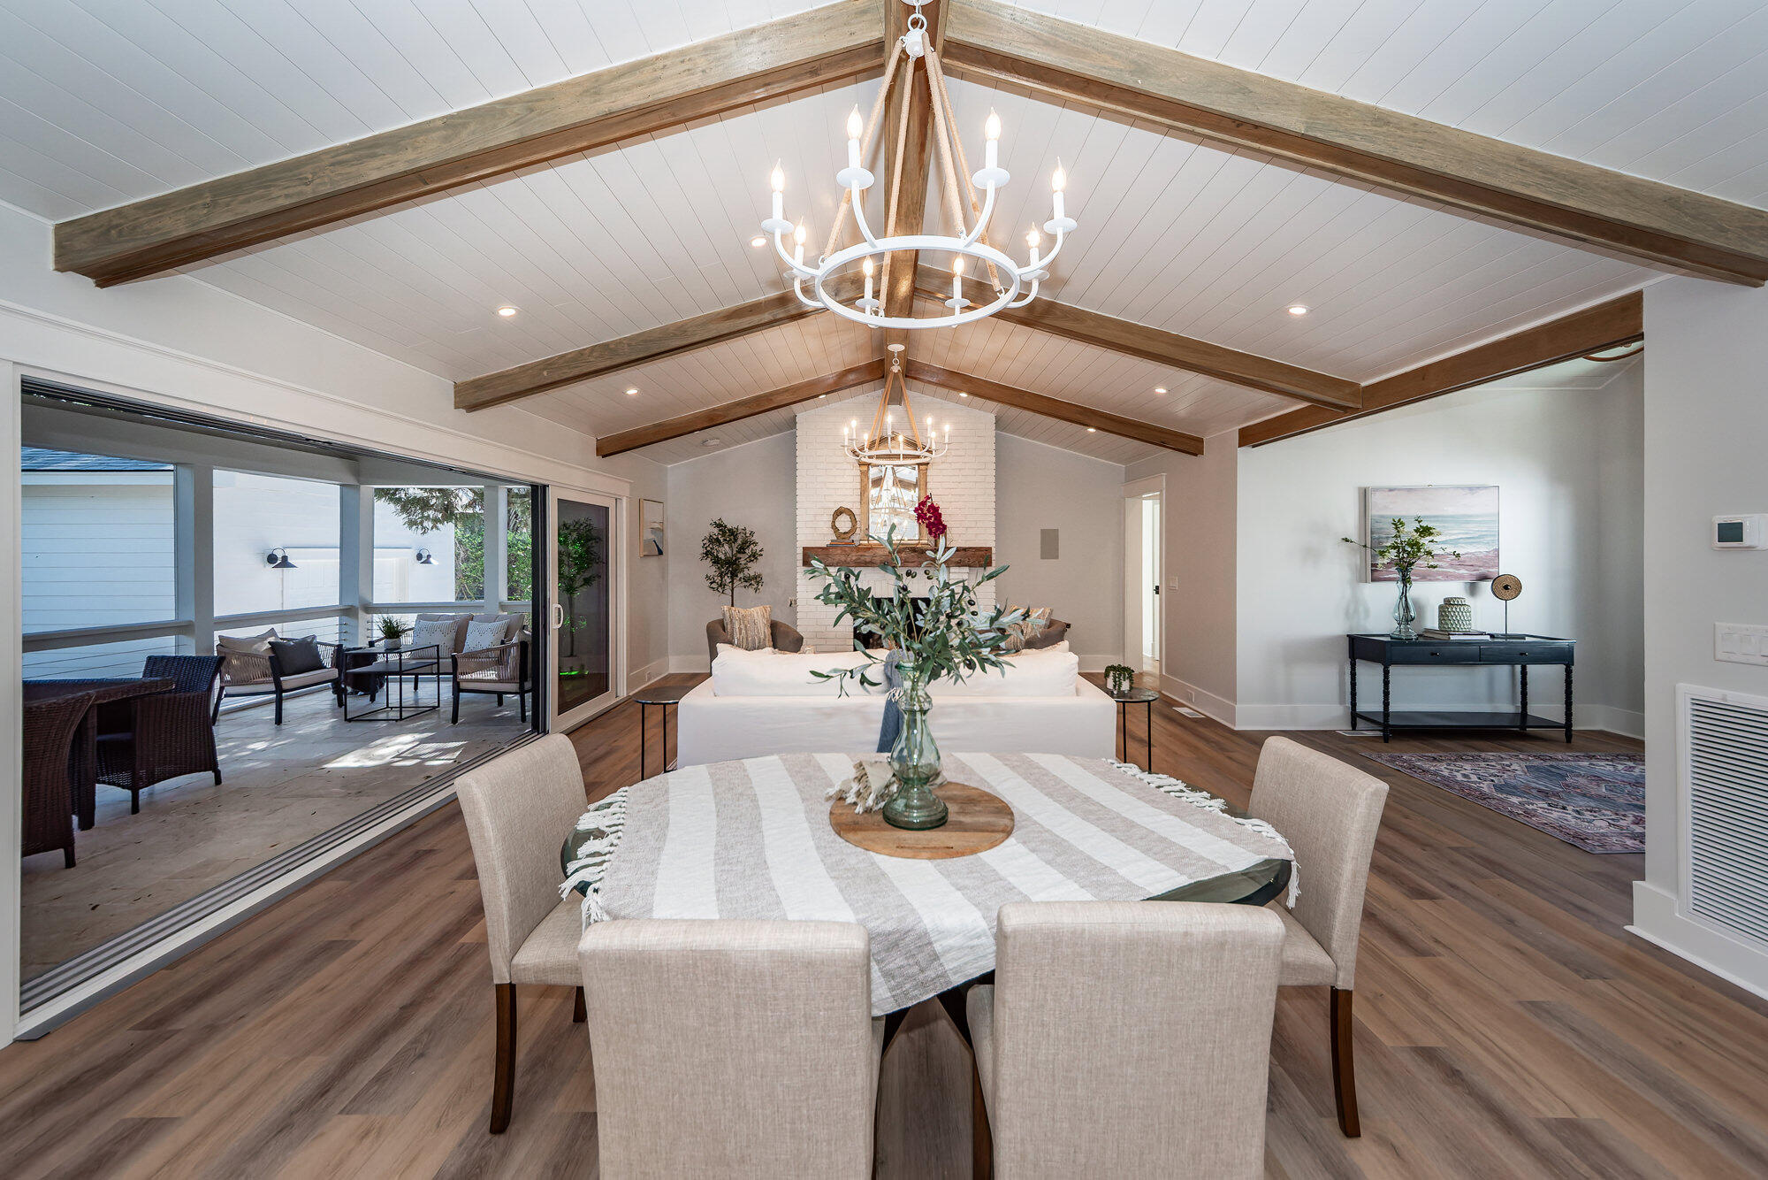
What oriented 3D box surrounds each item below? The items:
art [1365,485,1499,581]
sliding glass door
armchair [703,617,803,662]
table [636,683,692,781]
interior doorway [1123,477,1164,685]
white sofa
[{"bbox_3d":[4.680,-0.470,5.020,1.090,0.810,0.045,0,2,0],"label":"art"},{"bbox_3d":[-2.710,0.117,5.370,0.050,1.990,1.130,0,2,0],"label":"sliding glass door"},{"bbox_3d":[-1.210,0.687,5.500,0.840,0.800,0.840,-1,2,-30],"label":"armchair"},{"bbox_3d":[-1.290,0.913,3.450,0.360,0.600,0.360,0,2,0],"label":"table"},{"bbox_3d":[2.930,-0.082,6.460,0.170,2.220,0.950,0,2,0],"label":"interior doorway"},{"bbox_3d":[0.067,0.755,3.420,2.200,0.920,0.940,0,2,0],"label":"white sofa"}]

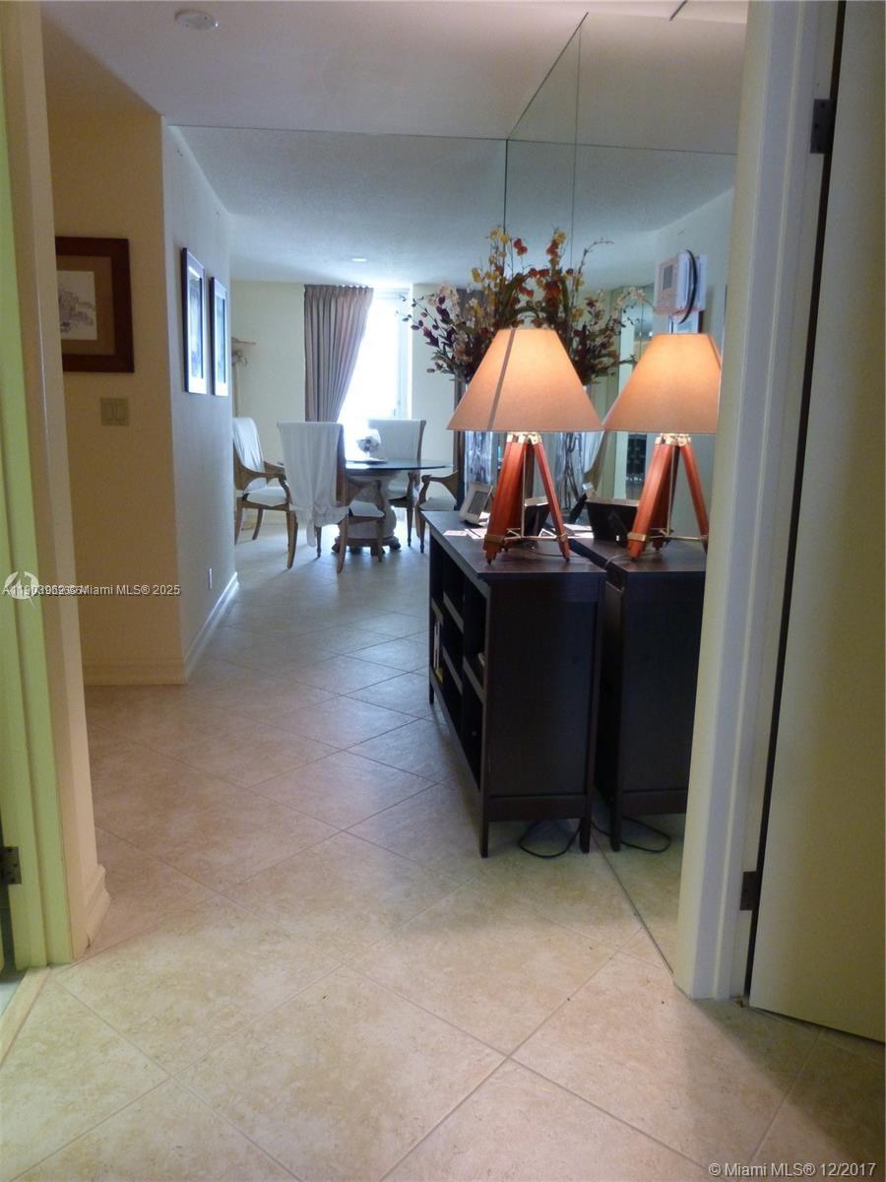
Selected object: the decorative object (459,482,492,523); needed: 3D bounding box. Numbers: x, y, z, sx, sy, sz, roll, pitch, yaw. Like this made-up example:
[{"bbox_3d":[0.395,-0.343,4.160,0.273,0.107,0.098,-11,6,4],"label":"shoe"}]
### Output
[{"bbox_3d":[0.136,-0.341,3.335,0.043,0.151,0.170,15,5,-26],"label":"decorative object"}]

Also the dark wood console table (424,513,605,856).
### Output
[{"bbox_3d":[0.171,0.207,3.040,0.364,0.820,1.446,0,12,-7],"label":"dark wood console table"}]

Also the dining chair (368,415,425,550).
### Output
[{"bbox_3d":[-0.532,-1.070,8.380,0.620,1.160,0.680,4,12,16],"label":"dining chair"}]

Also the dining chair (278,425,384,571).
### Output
[{"bbox_3d":[-0.909,-0.781,6.985,0.620,1.150,0.680,6,13,21],"label":"dining chair"}]

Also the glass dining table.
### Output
[{"bbox_3d":[-0.696,-0.760,7.821,1.550,0.775,1.550,0,12,-7],"label":"glass dining table"}]

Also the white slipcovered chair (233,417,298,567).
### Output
[{"bbox_3d":[-1.618,-0.959,7.648,0.644,1.148,0.595,3,12,7],"label":"white slipcovered chair"}]

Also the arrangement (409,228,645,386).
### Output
[{"bbox_3d":[0.295,-1.088,3.296,0.790,0.570,0.460,0,12,-7],"label":"arrangement"}]

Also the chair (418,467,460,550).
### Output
[{"bbox_3d":[0.166,-0.955,7.911,0.680,1.150,0.630,3,12,10],"label":"chair"}]

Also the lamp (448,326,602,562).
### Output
[{"bbox_3d":[0.235,-0.407,2.425,0.437,0.637,0.437,-1,11,-7],"label":"lamp"}]

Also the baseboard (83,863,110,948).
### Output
[{"bbox_3d":[-0.840,0.746,2.041,0.027,0.122,0.225,0,12,-7],"label":"baseboard"}]

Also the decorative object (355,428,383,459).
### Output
[{"bbox_3d":[-0.663,-1.316,7.686,0.225,0.273,0.219,0,12,-7],"label":"decorative object"}]

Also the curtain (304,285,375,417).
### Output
[{"bbox_3d":[-1.044,-1.784,8.621,0.690,2.424,0.130,0,12,-7],"label":"curtain"}]

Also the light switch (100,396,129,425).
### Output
[{"bbox_3d":[-1.423,-0.776,3.704,0.115,0.115,0.010,0,12,-7],"label":"light switch"}]

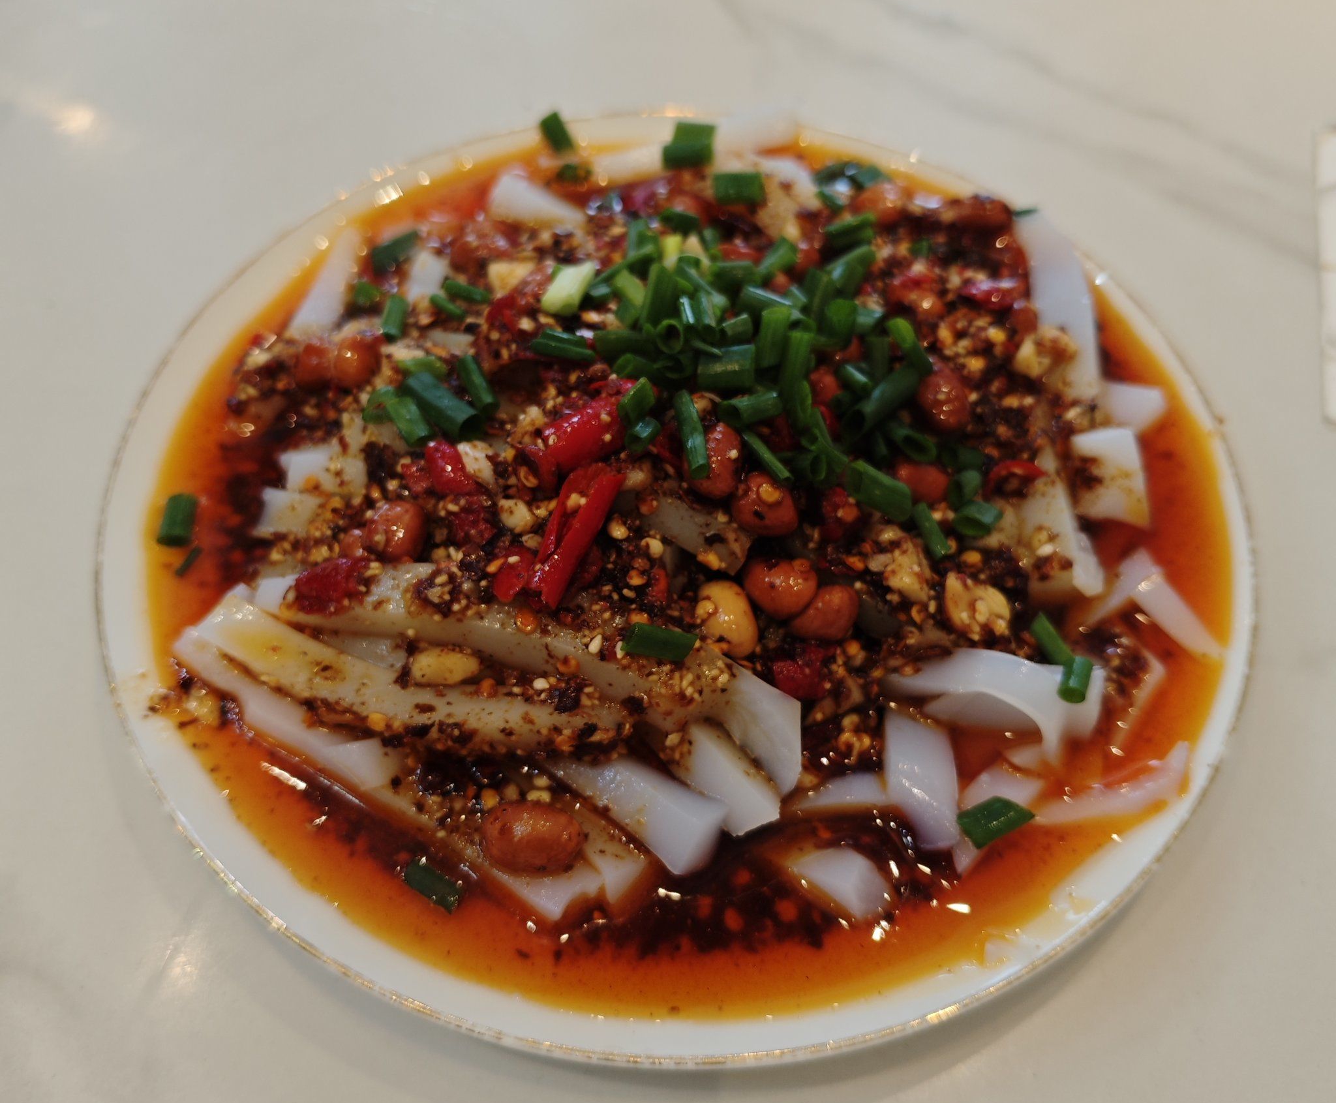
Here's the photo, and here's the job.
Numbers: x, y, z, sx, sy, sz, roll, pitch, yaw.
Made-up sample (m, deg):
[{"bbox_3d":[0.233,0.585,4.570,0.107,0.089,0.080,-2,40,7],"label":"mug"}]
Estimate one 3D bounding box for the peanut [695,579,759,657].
[{"bbox_3d":[0.010,0.011,0.212,0.010,0.009,0.015,-14,57,-9],"label":"peanut"}]

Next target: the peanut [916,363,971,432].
[{"bbox_3d":[0.051,-0.029,0.236,0.010,0.009,0.014,-6,56,-4],"label":"peanut"}]

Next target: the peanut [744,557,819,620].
[{"bbox_3d":[0.019,0.006,0.215,0.013,0.010,0.011,8,56,6],"label":"peanut"}]

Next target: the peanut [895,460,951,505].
[{"bbox_3d":[0.045,-0.012,0.229,0.013,0.009,0.009,19,58,13],"label":"peanut"}]

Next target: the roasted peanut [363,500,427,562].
[{"bbox_3d":[-0.047,-0.004,0.224,0.013,0.010,0.011,-15,57,-9],"label":"roasted peanut"}]

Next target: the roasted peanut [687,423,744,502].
[{"bbox_3d":[0.008,-0.016,0.228,0.011,0.009,0.015,9,57,7],"label":"roasted peanut"}]

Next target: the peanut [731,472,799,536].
[{"bbox_3d":[0.017,-0.008,0.223,0.011,0.010,0.013,-24,59,-15],"label":"peanut"}]

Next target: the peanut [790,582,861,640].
[{"bbox_3d":[0.026,0.010,0.213,0.013,0.009,0.010,-27,60,-17],"label":"peanut"}]

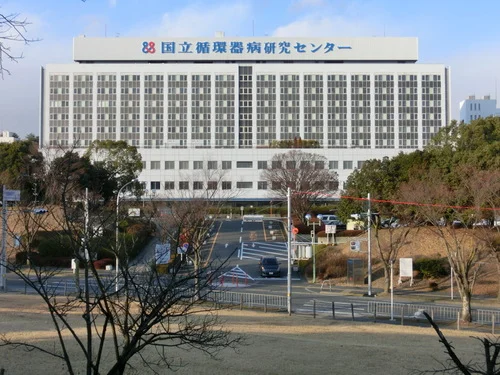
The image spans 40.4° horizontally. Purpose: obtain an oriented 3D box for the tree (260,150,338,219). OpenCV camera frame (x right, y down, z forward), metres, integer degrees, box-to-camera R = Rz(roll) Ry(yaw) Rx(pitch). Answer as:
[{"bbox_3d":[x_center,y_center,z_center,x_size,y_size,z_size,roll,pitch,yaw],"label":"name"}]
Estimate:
[{"bbox_3d":[6.635,0.000,91.000,10.300,10.000,9.800,0,-2,0],"label":"tree"}]

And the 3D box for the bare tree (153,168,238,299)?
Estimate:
[{"bbox_3d":[-3.861,3.320,49.000,6.100,9.500,6.000,0,-2,0],"label":"bare tree"}]

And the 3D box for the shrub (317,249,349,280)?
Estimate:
[{"bbox_3d":[7.413,6.892,61.000,2.900,2.750,2.600,0,-2,0],"label":"shrub"}]

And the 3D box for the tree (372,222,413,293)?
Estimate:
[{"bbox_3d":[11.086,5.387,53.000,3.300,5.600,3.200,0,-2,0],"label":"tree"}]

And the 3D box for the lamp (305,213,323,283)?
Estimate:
[{"bbox_3d":[5.590,5.241,59.300,1.600,6.100,0.500,0,-2,0],"label":"lamp"}]

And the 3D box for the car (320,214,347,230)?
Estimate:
[{"bbox_3d":[10.629,4.459,88.000,4.200,1.680,1.720,-2,-2,44],"label":"car"}]

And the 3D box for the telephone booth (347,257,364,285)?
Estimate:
[{"bbox_3d":[9.111,7.231,58.300,1.050,2.200,1.050,1,-2,-18],"label":"telephone booth"}]

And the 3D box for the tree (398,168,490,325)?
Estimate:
[{"bbox_3d":[11.346,3.375,39.500,5.400,8.950,5.400,0,-2,0],"label":"tree"}]

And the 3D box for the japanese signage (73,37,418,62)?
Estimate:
[{"bbox_3d":[-1.101,-36.182,178.000,90.500,6.300,2.000,0,-2,0],"label":"japanese signage"}]

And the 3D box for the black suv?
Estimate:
[{"bbox_3d":[1.803,7.176,61.200,1.760,1.600,4.200,0,-2,-2],"label":"black suv"}]

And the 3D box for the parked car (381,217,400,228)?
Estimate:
[{"bbox_3d":[18.115,4.434,86.000,4.200,1.500,1.700,1,-2,-38],"label":"parked car"}]

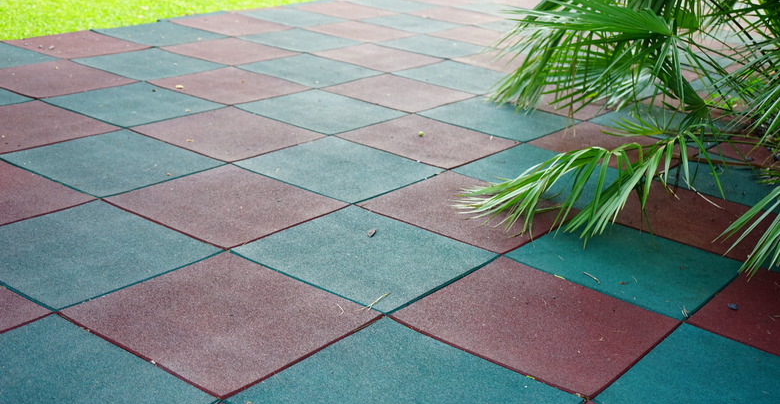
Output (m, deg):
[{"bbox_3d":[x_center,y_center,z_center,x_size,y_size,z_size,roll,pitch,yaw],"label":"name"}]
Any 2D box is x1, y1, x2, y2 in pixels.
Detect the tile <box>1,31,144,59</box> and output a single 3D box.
[{"bbox_3d":[-1.480,-0.749,4.488,0.500,0.030,0.500,18,24,32],"label":"tile"}]

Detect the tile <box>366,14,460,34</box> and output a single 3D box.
[{"bbox_3d":[0.137,-1.085,5.730,0.500,0.030,0.500,18,24,33],"label":"tile"}]

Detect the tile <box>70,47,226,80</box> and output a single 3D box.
[{"bbox_3d":[-1.071,-0.611,4.187,0.500,0.030,0.500,18,24,33],"label":"tile"}]

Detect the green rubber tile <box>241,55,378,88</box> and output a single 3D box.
[{"bbox_3d":[-0.370,-0.602,4.348,0.500,0.030,0.500,18,24,32],"label":"green rubber tile"}]

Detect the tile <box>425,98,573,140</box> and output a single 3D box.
[{"bbox_3d":[0.445,-0.331,3.799,0.500,0.030,0.500,19,24,33],"label":"tile"}]

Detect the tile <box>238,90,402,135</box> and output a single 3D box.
[{"bbox_3d":[-0.266,-0.353,3.692,0.500,0.030,0.500,18,24,32],"label":"tile"}]

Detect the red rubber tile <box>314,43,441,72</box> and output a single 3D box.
[{"bbox_3d":[-0.064,-0.727,4.758,0.500,0.030,0.500,18,24,32],"label":"red rubber tile"}]

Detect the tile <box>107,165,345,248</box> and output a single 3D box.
[{"bbox_3d":[-0.459,0.011,2.655,0.500,0.030,0.500,18,24,32],"label":"tile"}]

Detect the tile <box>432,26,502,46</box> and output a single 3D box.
[{"bbox_3d":[0.543,-0.954,5.456,0.500,0.030,0.500,18,24,33],"label":"tile"}]

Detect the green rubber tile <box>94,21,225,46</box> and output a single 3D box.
[{"bbox_3d":[-1.192,-0.866,4.875,0.500,0.030,0.500,18,24,32],"label":"green rubber tile"}]

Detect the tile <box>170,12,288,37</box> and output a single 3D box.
[{"bbox_3d":[-0.885,-0.991,5.285,0.500,0.030,0.500,18,24,32],"label":"tile"}]

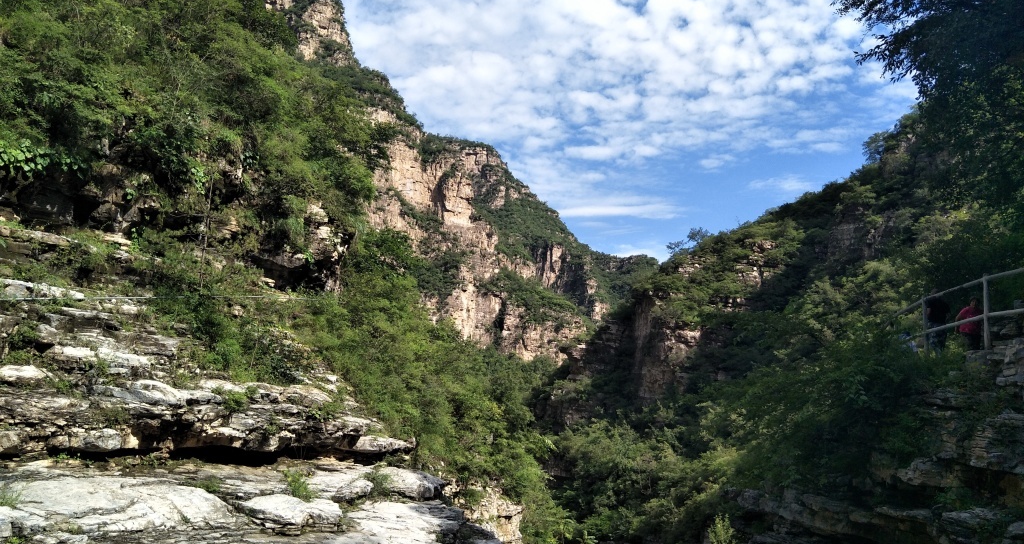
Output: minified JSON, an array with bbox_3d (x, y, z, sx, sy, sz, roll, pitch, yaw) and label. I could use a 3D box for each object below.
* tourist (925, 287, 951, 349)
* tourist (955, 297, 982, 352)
[{"bbox_3d":[9.169,1.185,15.300,0.550,1.680,0.360,-2,-6,14],"label":"tourist"},{"bbox_3d":[9.526,1.272,14.800,0.540,1.570,0.360,-2,-6,18],"label":"tourist"}]

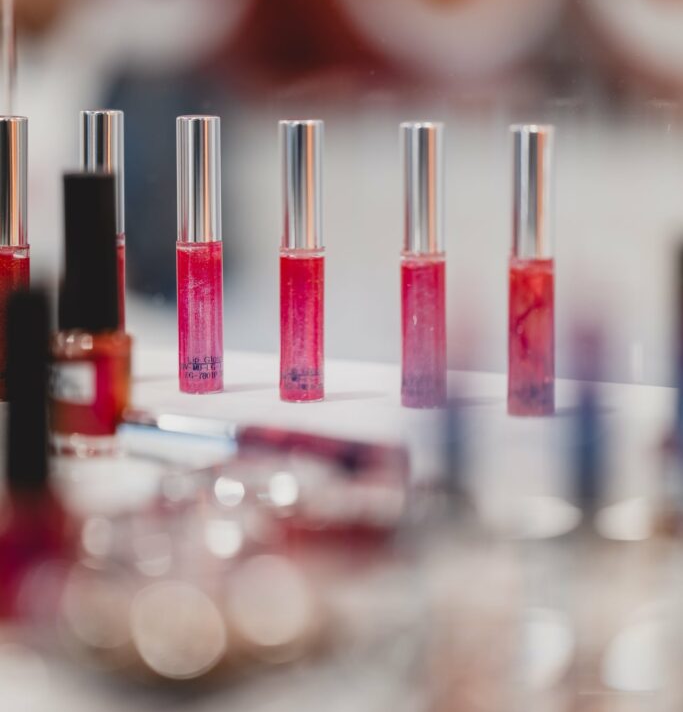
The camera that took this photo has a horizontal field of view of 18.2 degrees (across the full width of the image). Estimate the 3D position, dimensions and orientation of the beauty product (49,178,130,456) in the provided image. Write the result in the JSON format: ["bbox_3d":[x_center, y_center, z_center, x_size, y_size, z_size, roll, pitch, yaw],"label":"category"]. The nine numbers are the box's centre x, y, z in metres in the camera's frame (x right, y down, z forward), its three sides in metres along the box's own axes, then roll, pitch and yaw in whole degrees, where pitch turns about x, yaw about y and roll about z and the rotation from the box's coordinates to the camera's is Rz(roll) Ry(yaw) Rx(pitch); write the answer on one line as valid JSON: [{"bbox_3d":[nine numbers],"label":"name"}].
[{"bbox_3d":[-0.076,-0.013,0.639,0.024,0.081,0.024,0,9,0],"label":"beauty product"}]

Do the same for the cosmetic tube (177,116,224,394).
[{"bbox_3d":[-0.048,-0.035,0.730,0.015,0.094,0.015,-2,10,-14],"label":"cosmetic tube"}]

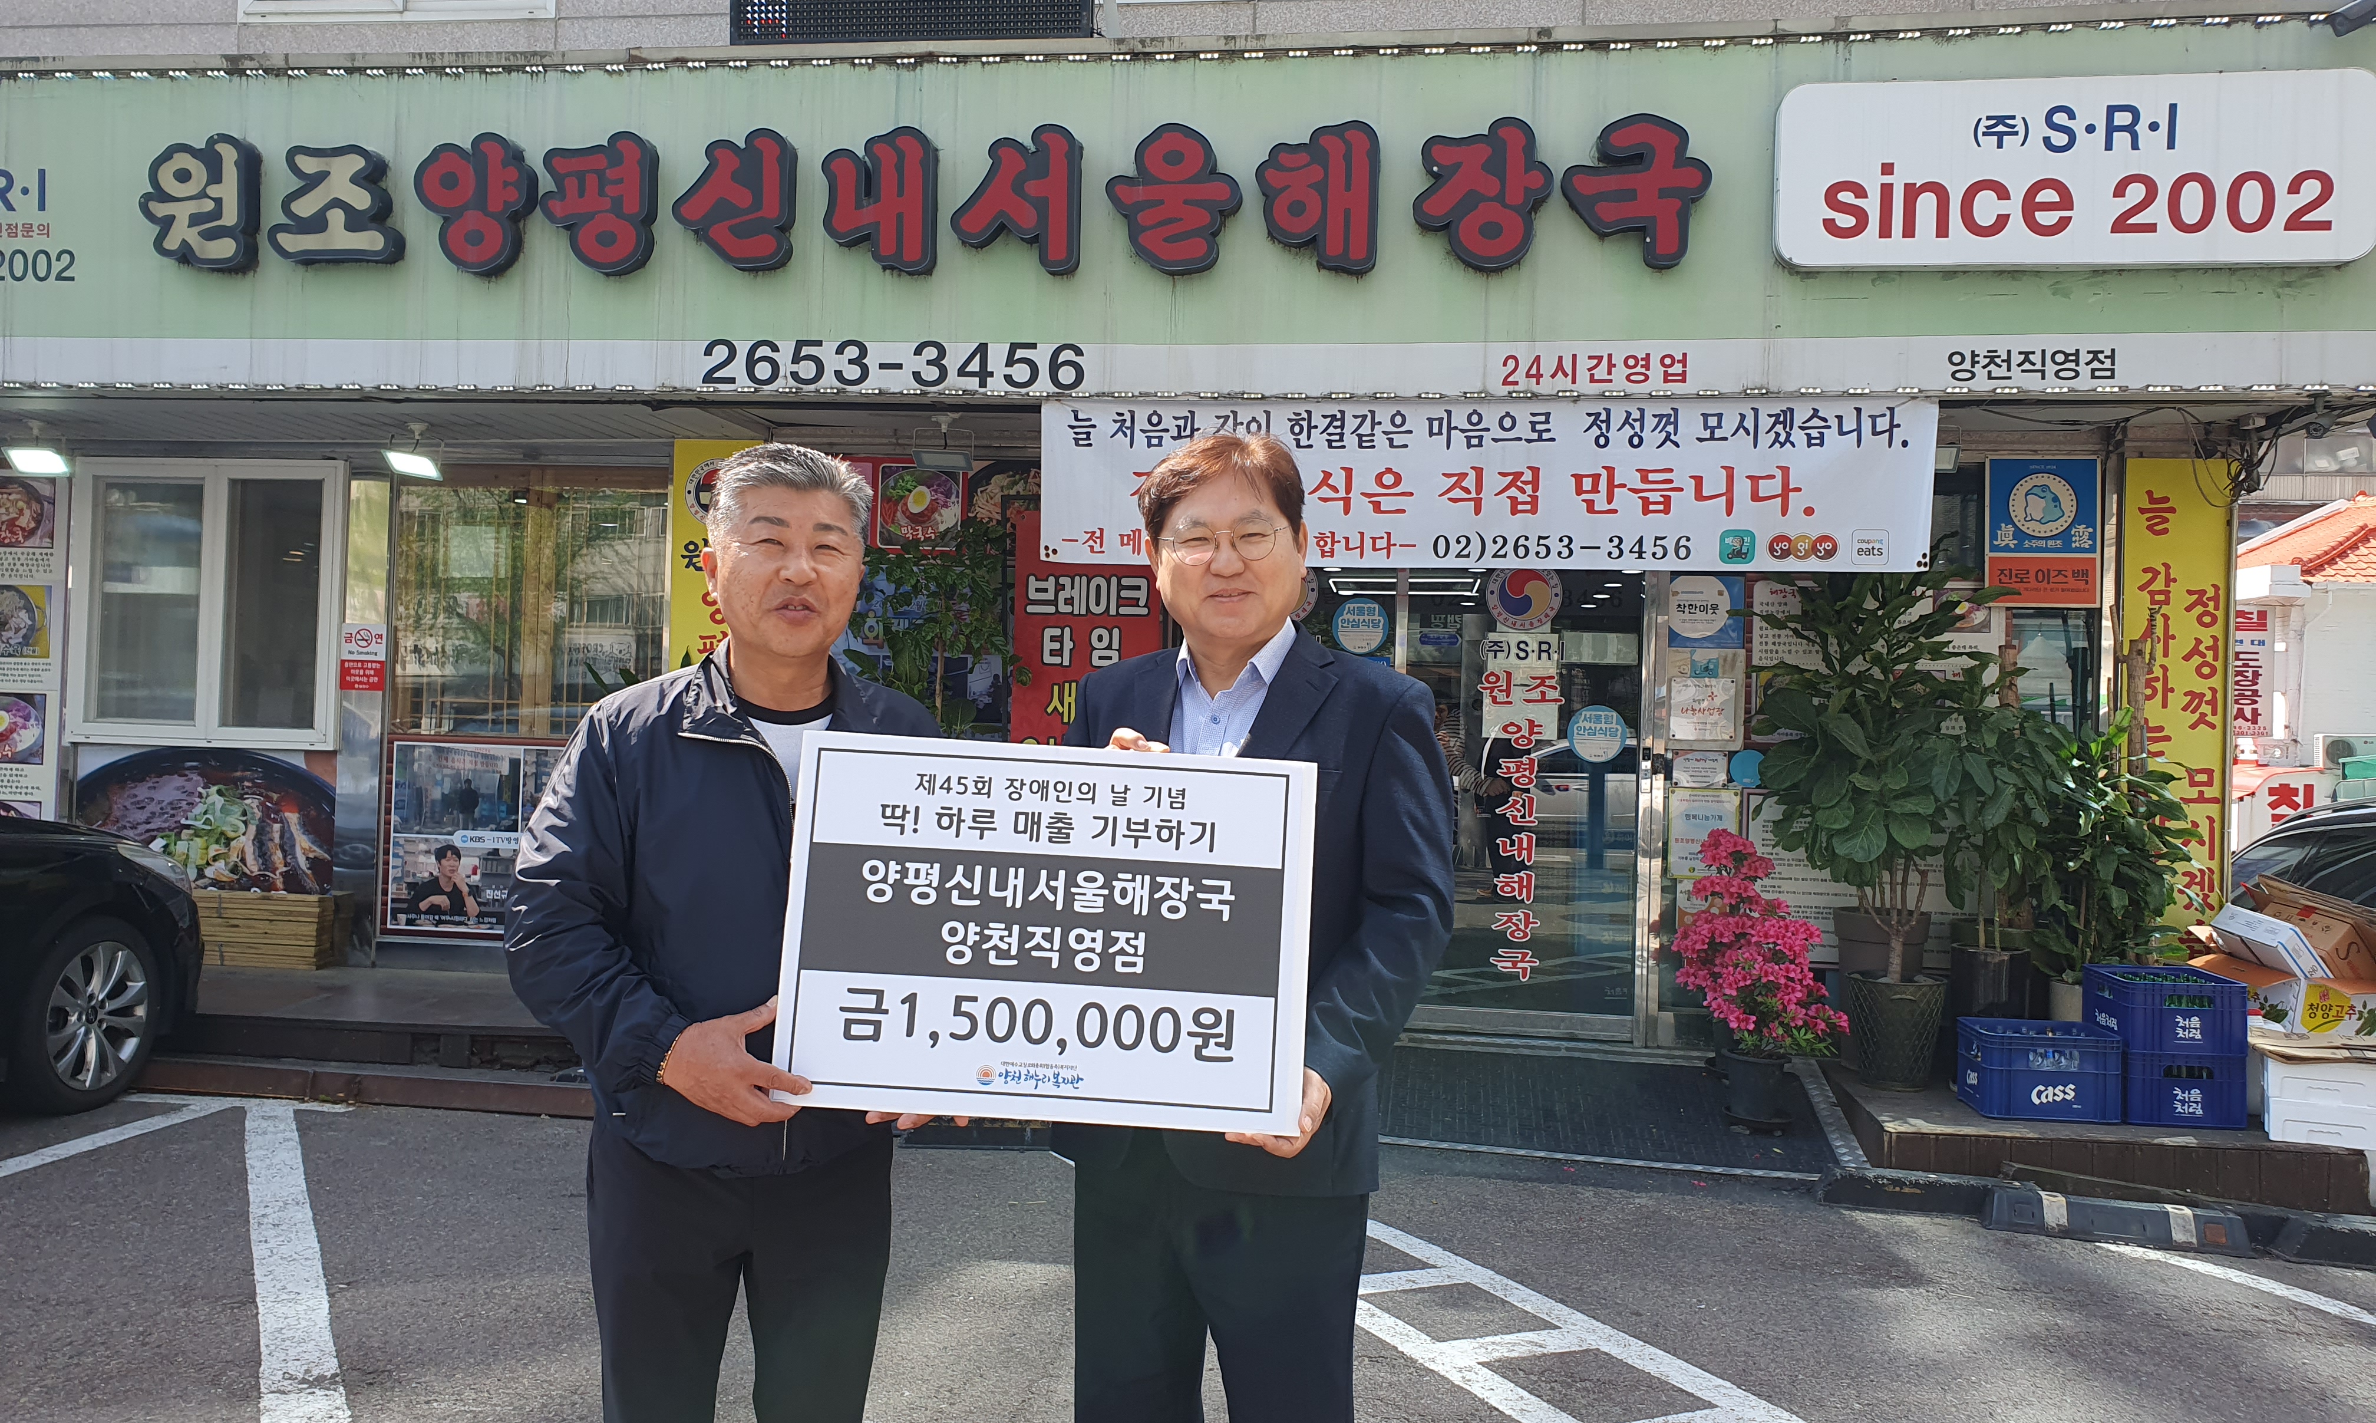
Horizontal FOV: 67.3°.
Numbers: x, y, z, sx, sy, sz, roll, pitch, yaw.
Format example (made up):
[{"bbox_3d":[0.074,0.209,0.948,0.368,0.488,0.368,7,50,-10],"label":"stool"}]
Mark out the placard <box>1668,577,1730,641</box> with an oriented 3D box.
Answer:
[{"bbox_3d":[2.067,-0.415,7.195,0.251,0.255,0.015,2,-1,8],"label":"placard"}]

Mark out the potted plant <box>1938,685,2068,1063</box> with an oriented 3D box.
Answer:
[{"bbox_3d":[3.056,0.624,6.700,0.470,1.420,0.450,2,-1,8],"label":"potted plant"}]

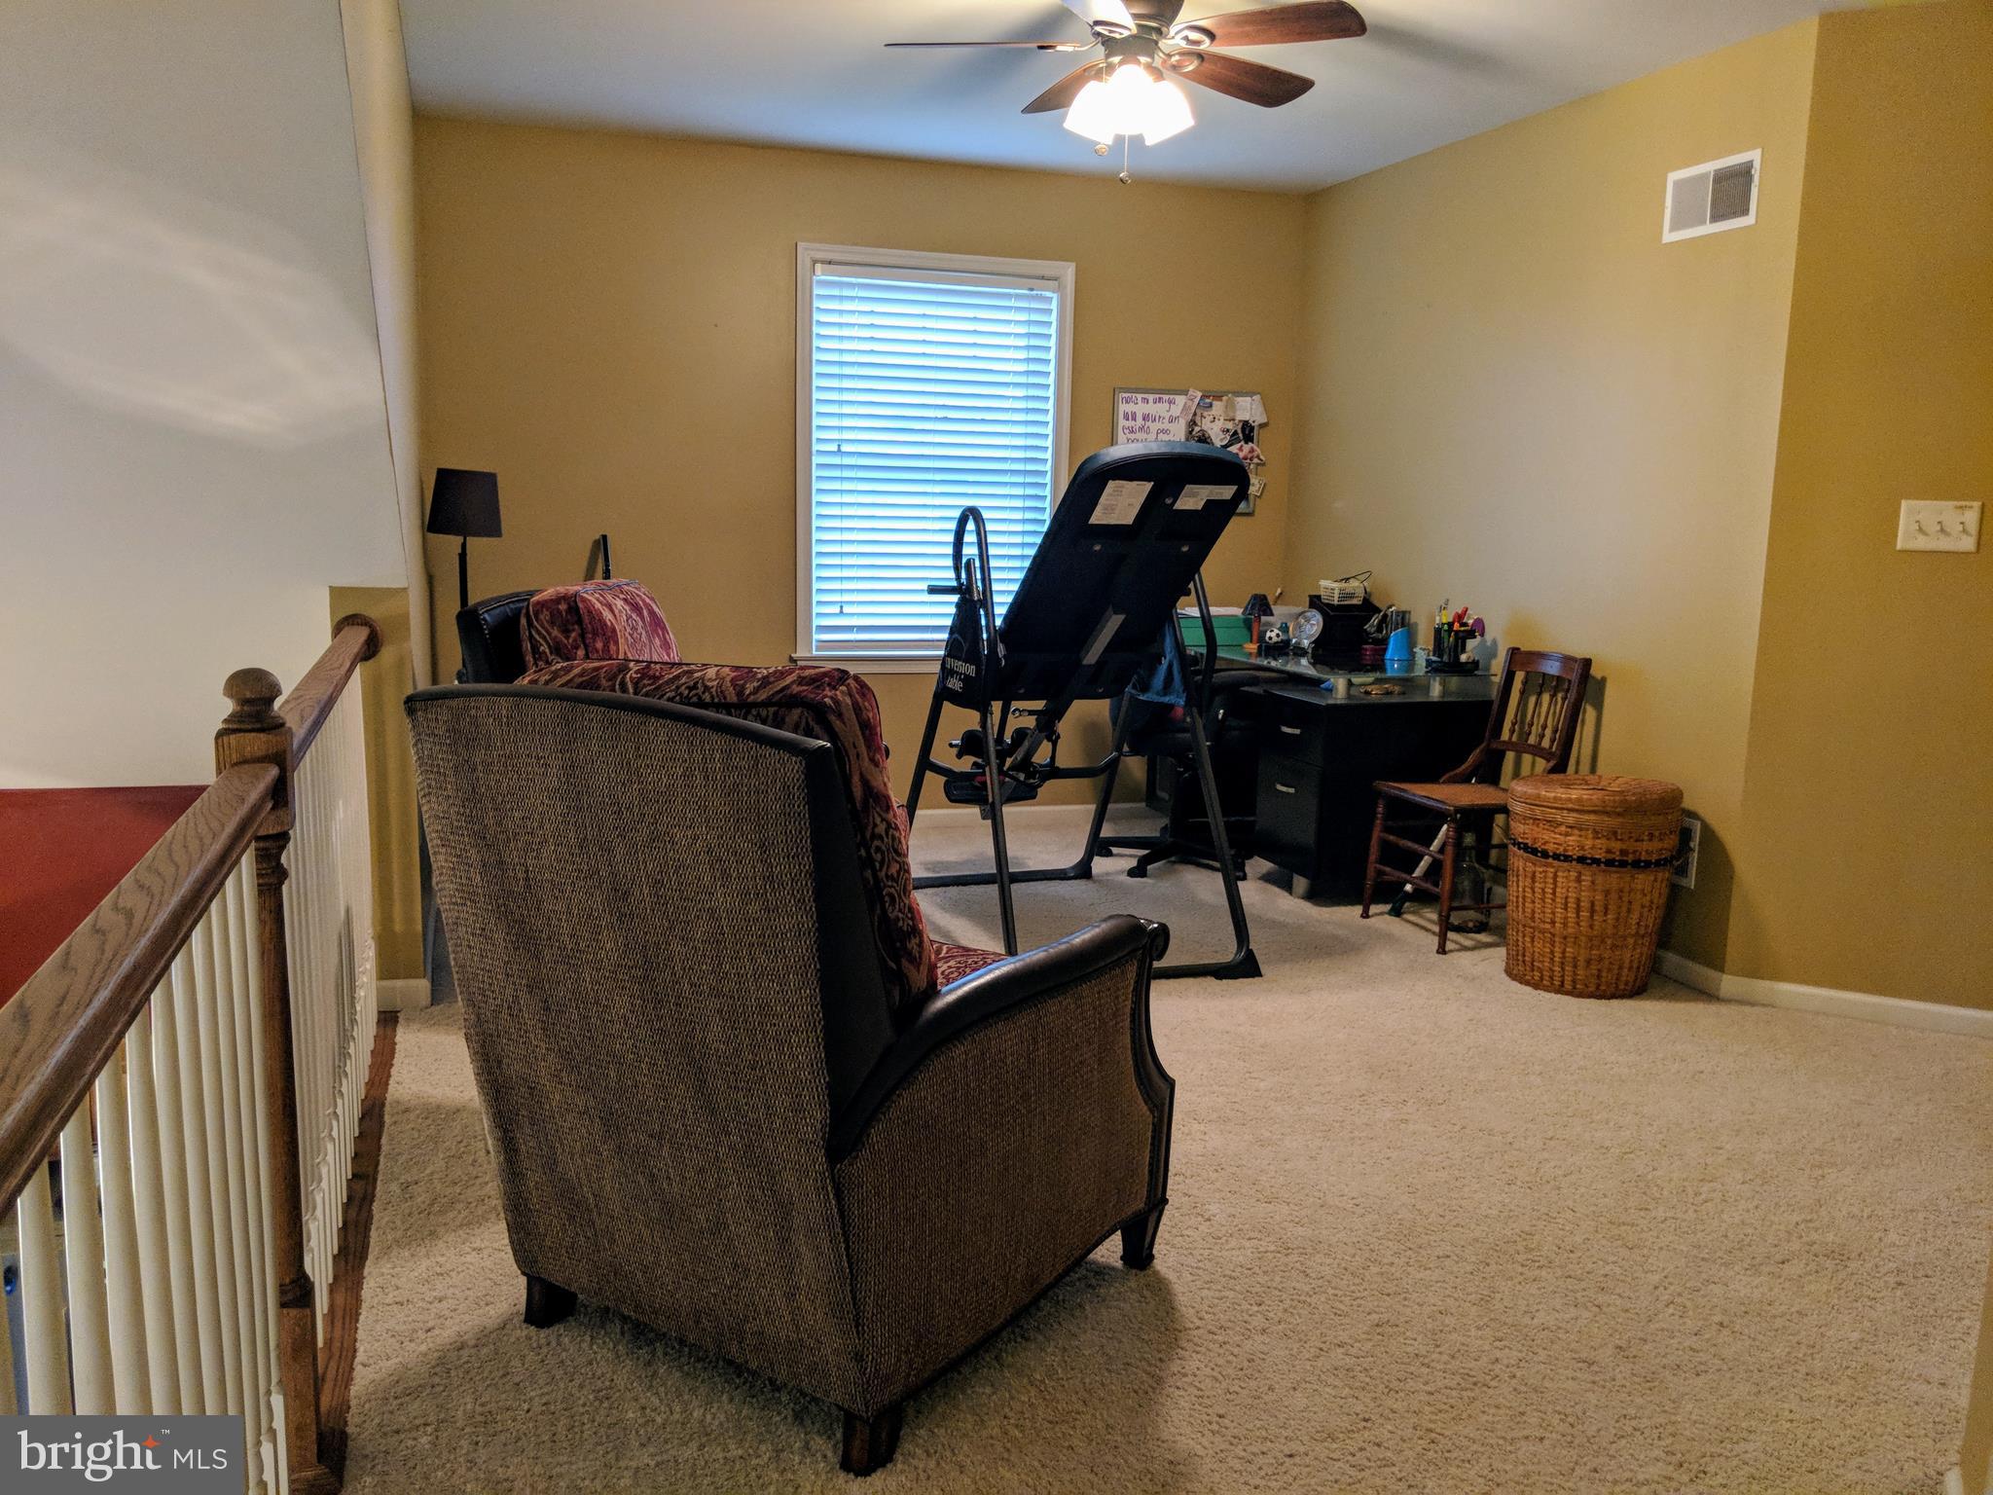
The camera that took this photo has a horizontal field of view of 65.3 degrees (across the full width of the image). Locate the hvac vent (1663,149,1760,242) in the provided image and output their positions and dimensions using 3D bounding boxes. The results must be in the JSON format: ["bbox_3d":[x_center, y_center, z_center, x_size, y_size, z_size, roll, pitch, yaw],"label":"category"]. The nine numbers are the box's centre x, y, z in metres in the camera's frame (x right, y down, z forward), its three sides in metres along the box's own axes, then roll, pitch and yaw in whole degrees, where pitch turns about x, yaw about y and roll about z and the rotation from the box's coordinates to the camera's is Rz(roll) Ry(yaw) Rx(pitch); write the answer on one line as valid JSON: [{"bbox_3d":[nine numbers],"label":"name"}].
[{"bbox_3d":[1.862,-1.433,4.053,0.018,0.180,0.330,-2,10,-17],"label":"hvac vent"}]

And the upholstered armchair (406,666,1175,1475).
[{"bbox_3d":[-0.249,0.373,2.420,0.770,1.040,0.940,8,12,33],"label":"upholstered armchair"}]

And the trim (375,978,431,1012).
[{"bbox_3d":[-1.451,0.602,3.794,0.130,0.080,0.016,-2,10,-17],"label":"trim"}]

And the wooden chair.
[{"bbox_3d":[1.427,0.137,4.624,0.500,0.830,0.410,-2,10,-20],"label":"wooden chair"}]

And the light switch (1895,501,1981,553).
[{"bbox_3d":[2.261,-0.531,3.725,0.163,0.119,0.016,6,11,24],"label":"light switch"}]

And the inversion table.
[{"bbox_3d":[0.236,-0.159,4.496,0.710,1.410,1.160,-2,10,-16],"label":"inversion table"}]

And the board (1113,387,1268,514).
[{"bbox_3d":[0.739,-1.146,6.055,0.615,0.465,0.025,-2,10,-17],"label":"board"}]

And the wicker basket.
[{"bbox_3d":[1.590,0.367,4.195,0.440,0.530,0.440,-2,10,-17],"label":"wicker basket"}]

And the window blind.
[{"bbox_3d":[-0.231,-1.050,5.797,0.915,1.380,0.060,-2,10,-17],"label":"window blind"}]

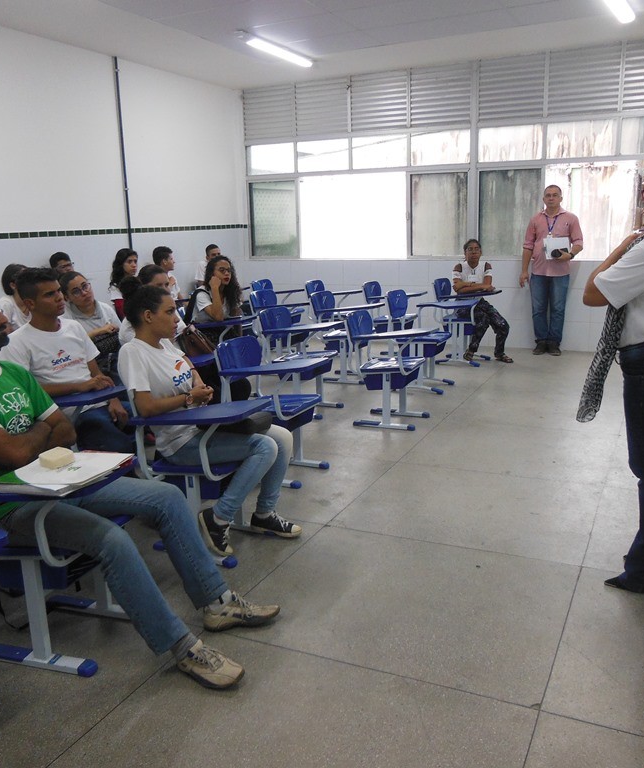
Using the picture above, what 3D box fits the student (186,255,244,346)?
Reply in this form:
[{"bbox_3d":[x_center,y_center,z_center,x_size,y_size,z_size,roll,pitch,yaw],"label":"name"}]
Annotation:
[{"bbox_3d":[-0.576,-0.402,5.818,0.750,1.210,0.500,7,15,33],"label":"student"}]

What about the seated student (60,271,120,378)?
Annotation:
[{"bbox_3d":[-1.348,-0.092,4.498,0.730,1.180,0.480,6,14,29],"label":"seated student"}]

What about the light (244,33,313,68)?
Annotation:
[{"bbox_3d":[-0.388,-3.123,6.973,0.120,0.080,1.230,5,14,25],"label":"light"}]

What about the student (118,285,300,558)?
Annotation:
[{"bbox_3d":[-0.492,0.150,3.319,0.720,1.170,0.480,4,13,23],"label":"student"}]

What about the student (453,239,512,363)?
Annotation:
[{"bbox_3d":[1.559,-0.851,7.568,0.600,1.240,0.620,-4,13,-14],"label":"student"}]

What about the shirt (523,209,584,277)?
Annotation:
[{"bbox_3d":[2.426,-1.488,7.750,0.600,0.730,0.310,2,13,16],"label":"shirt"}]

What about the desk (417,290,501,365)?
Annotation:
[{"bbox_3d":[1.381,-0.558,7.265,0.670,0.760,0.650,4,14,25],"label":"desk"}]

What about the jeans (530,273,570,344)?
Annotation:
[{"bbox_3d":[2.447,-0.792,7.920,0.420,0.850,0.270,2,13,16],"label":"jeans"}]

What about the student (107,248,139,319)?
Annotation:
[{"bbox_3d":[-1.607,-0.588,6.655,0.780,1.250,0.480,6,14,30],"label":"student"}]

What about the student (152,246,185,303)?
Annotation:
[{"bbox_3d":[-1.366,-0.742,7.376,0.780,1.240,0.480,5,14,25],"label":"student"}]

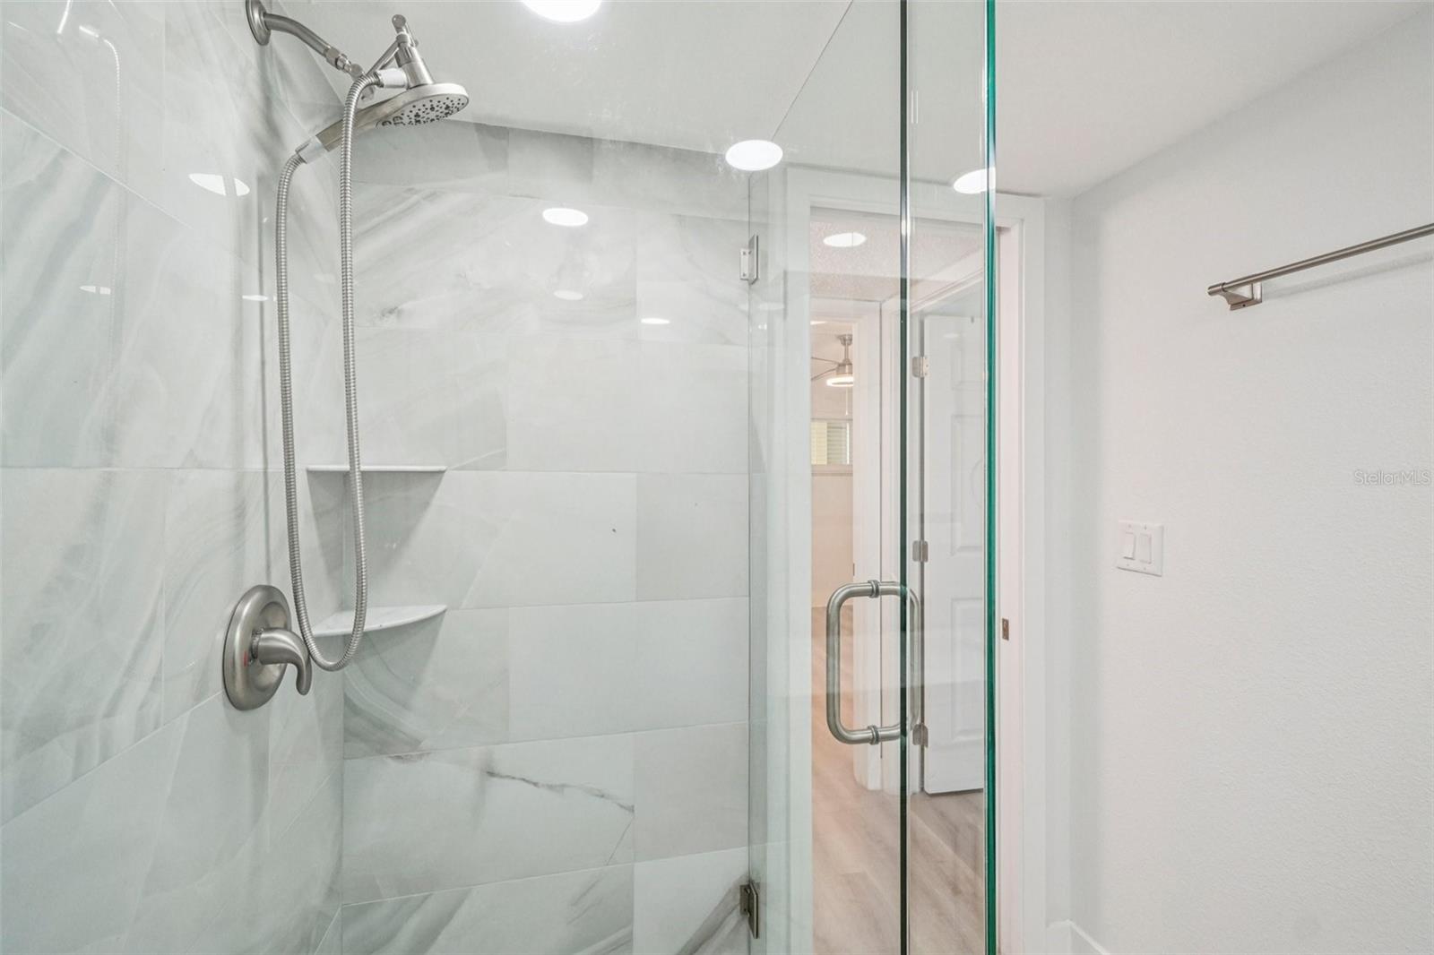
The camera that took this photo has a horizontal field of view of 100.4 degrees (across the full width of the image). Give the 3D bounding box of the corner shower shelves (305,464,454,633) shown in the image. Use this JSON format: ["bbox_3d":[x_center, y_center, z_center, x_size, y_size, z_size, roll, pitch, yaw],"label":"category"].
[{"bbox_3d":[-0.672,0.135,1.193,0.198,0.317,0.185,0,0,-13],"label":"corner shower shelves"}]

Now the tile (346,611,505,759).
[{"bbox_3d":[-0.631,0.447,1.306,0.332,0.305,0.012,0,0,-13],"label":"tile"}]

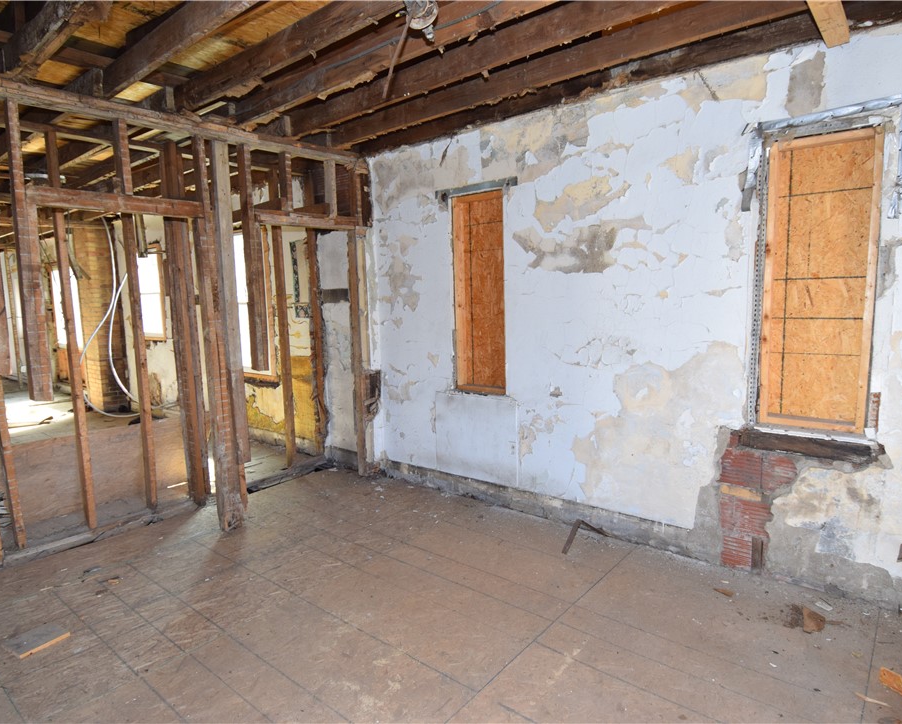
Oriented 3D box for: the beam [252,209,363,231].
[{"bbox_3d":[-1.143,-1.120,4.306,0.100,0.105,0.960,5,12,40],"label":"beam"}]

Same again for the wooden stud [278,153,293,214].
[{"bbox_3d":[-1.266,-1.364,4.172,0.098,0.455,0.054,4,8,39],"label":"wooden stud"}]

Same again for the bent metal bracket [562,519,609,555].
[{"bbox_3d":[0.873,1.085,3.498,0.410,0.190,0.050,-6,8,-34],"label":"bent metal bracket"}]

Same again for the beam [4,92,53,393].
[{"bbox_3d":[-2.378,-0.601,3.067,0.100,1.650,0.085,3,7,39],"label":"beam"}]

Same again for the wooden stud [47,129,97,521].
[{"bbox_3d":[-2.611,-0.165,3.730,0.095,2.740,0.048,3,8,39],"label":"wooden stud"}]

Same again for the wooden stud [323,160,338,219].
[{"bbox_3d":[-0.991,-1.423,4.510,0.105,0.455,0.050,4,8,39],"label":"wooden stud"}]

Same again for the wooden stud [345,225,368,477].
[{"bbox_3d":[-0.867,-0.064,4.984,0.090,2.260,0.055,3,8,39],"label":"wooden stud"}]

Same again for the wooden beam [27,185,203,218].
[{"bbox_3d":[-1.998,-0.959,3.312,0.100,0.100,0.942,4,10,39],"label":"wooden beam"}]

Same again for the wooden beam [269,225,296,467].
[{"bbox_3d":[-1.507,-0.115,4.921,0.100,2.215,0.053,4,8,39],"label":"wooden beam"}]

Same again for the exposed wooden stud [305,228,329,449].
[{"bbox_3d":[-1.288,-0.162,5.185,0.100,2.170,0.055,4,8,39],"label":"exposed wooden stud"}]

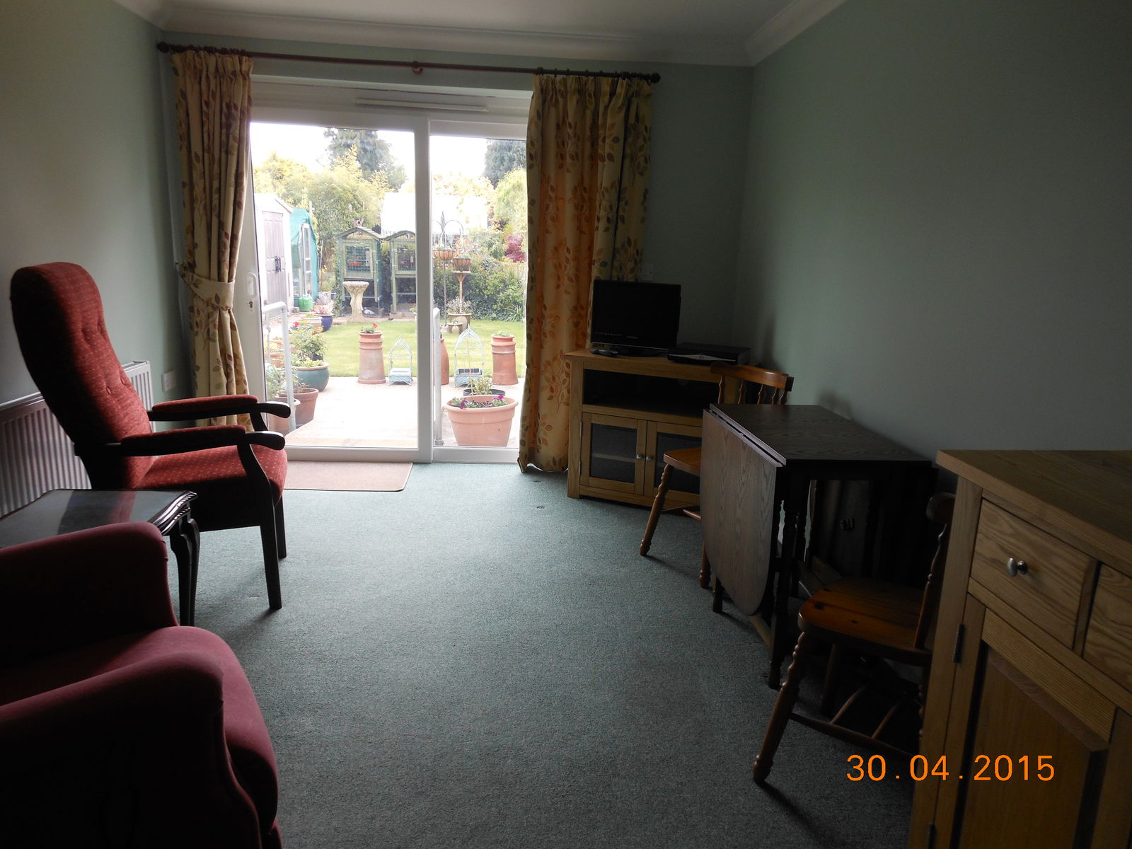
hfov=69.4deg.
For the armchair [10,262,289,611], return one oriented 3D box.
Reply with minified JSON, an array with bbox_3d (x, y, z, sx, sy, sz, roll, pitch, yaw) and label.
[{"bbox_3d":[-1.373,0.034,2.876,0.760,1.165,0.600,-2,13,-16],"label":"armchair"}]

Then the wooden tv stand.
[{"bbox_3d":[0.496,0.022,4.212,0.915,0.746,0.460,7,13,23],"label":"wooden tv stand"}]

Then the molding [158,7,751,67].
[{"bbox_3d":[-0.526,-2.032,4.288,3.110,0.105,0.100,1,12,-5],"label":"molding"}]

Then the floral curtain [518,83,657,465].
[{"bbox_3d":[0.096,-0.779,4.545,0.680,2.130,0.140,1,12,-5],"label":"floral curtain"}]

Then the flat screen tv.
[{"bbox_3d":[0.354,-0.545,4.200,0.490,0.365,0.160,9,14,30],"label":"flat screen tv"}]

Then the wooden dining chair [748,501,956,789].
[{"bbox_3d":[0.783,0.490,1.956,0.470,0.820,0.430,12,16,40],"label":"wooden dining chair"}]

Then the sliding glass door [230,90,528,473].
[{"bbox_3d":[-0.800,-0.794,4.631,2.030,2.070,0.100,1,12,-5],"label":"sliding glass door"}]

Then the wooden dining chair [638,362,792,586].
[{"bbox_3d":[0.625,0.177,3.355,0.470,0.820,0.430,-6,15,-31],"label":"wooden dining chair"}]

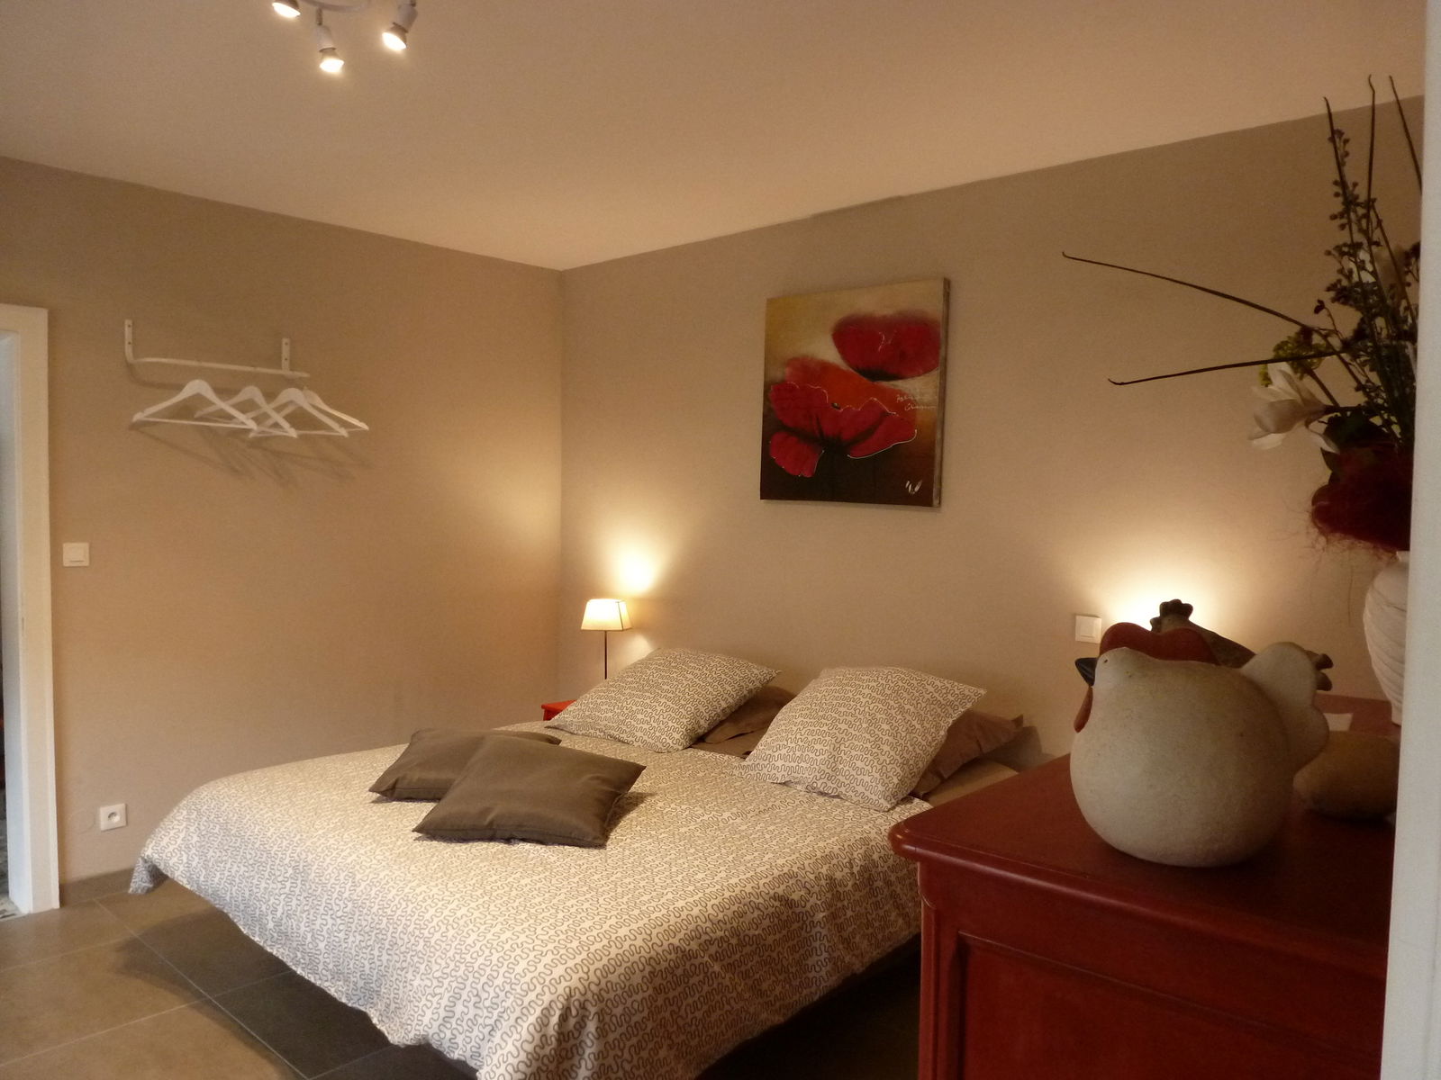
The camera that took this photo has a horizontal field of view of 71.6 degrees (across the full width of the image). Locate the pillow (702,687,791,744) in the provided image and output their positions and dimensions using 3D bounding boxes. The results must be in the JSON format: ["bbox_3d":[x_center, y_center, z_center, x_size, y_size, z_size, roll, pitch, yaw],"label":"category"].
[{"bbox_3d":[-0.092,0.654,3.963,0.600,0.140,0.580,3,14,41],"label":"pillow"}]

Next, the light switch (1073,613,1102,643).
[{"bbox_3d":[1.197,0.295,3.260,0.084,0.084,0.018,3,3,41],"label":"light switch"}]

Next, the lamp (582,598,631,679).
[{"bbox_3d":[-0.513,0.509,4.504,0.198,0.478,0.168,1,3,12],"label":"lamp"}]

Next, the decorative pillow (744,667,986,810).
[{"bbox_3d":[0.475,0.633,3.270,0.600,0.160,0.610,3,29,41],"label":"decorative pillow"}]

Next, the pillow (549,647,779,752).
[{"bbox_3d":[-0.227,0.613,3.843,0.600,0.160,0.610,3,21,41],"label":"pillow"}]

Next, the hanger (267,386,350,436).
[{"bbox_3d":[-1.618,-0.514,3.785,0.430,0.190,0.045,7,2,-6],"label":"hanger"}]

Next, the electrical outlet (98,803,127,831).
[{"bbox_3d":[-2.179,0.998,3.592,0.018,0.083,0.082,3,3,43],"label":"electrical outlet"}]

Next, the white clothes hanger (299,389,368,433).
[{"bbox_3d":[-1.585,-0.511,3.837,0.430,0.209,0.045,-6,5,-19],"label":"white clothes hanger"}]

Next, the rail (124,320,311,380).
[{"bbox_3d":[-1.836,-0.702,3.697,0.240,0.174,0.600,3,3,43],"label":"rail"}]

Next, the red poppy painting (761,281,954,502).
[{"bbox_3d":[0.491,-0.546,3.832,0.797,0.810,0.044,4,4,41],"label":"red poppy painting"}]

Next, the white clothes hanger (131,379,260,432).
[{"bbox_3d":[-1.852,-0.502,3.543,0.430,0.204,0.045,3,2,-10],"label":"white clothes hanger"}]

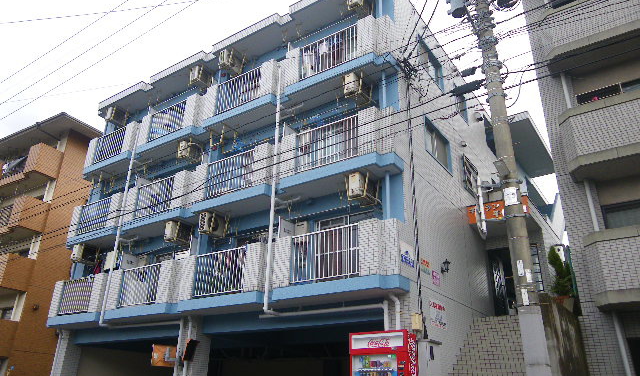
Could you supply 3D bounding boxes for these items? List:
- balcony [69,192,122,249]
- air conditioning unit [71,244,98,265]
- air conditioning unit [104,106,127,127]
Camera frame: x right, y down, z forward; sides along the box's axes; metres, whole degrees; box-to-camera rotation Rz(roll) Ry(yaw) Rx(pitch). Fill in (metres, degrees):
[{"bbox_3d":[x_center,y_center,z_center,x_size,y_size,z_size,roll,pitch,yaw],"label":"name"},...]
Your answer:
[{"bbox_3d":[-7.046,1.211,17.138,2.816,1.402,1.006,-14,-28,32],"label":"balcony"},{"bbox_3d":[-8.024,2.322,17.786,0.270,0.540,0.740,-14,-28,32],"label":"air conditioning unit"},{"bbox_3d":[-7.761,-2.686,19.866,0.270,0.540,0.740,-14,-28,32],"label":"air conditioning unit"}]

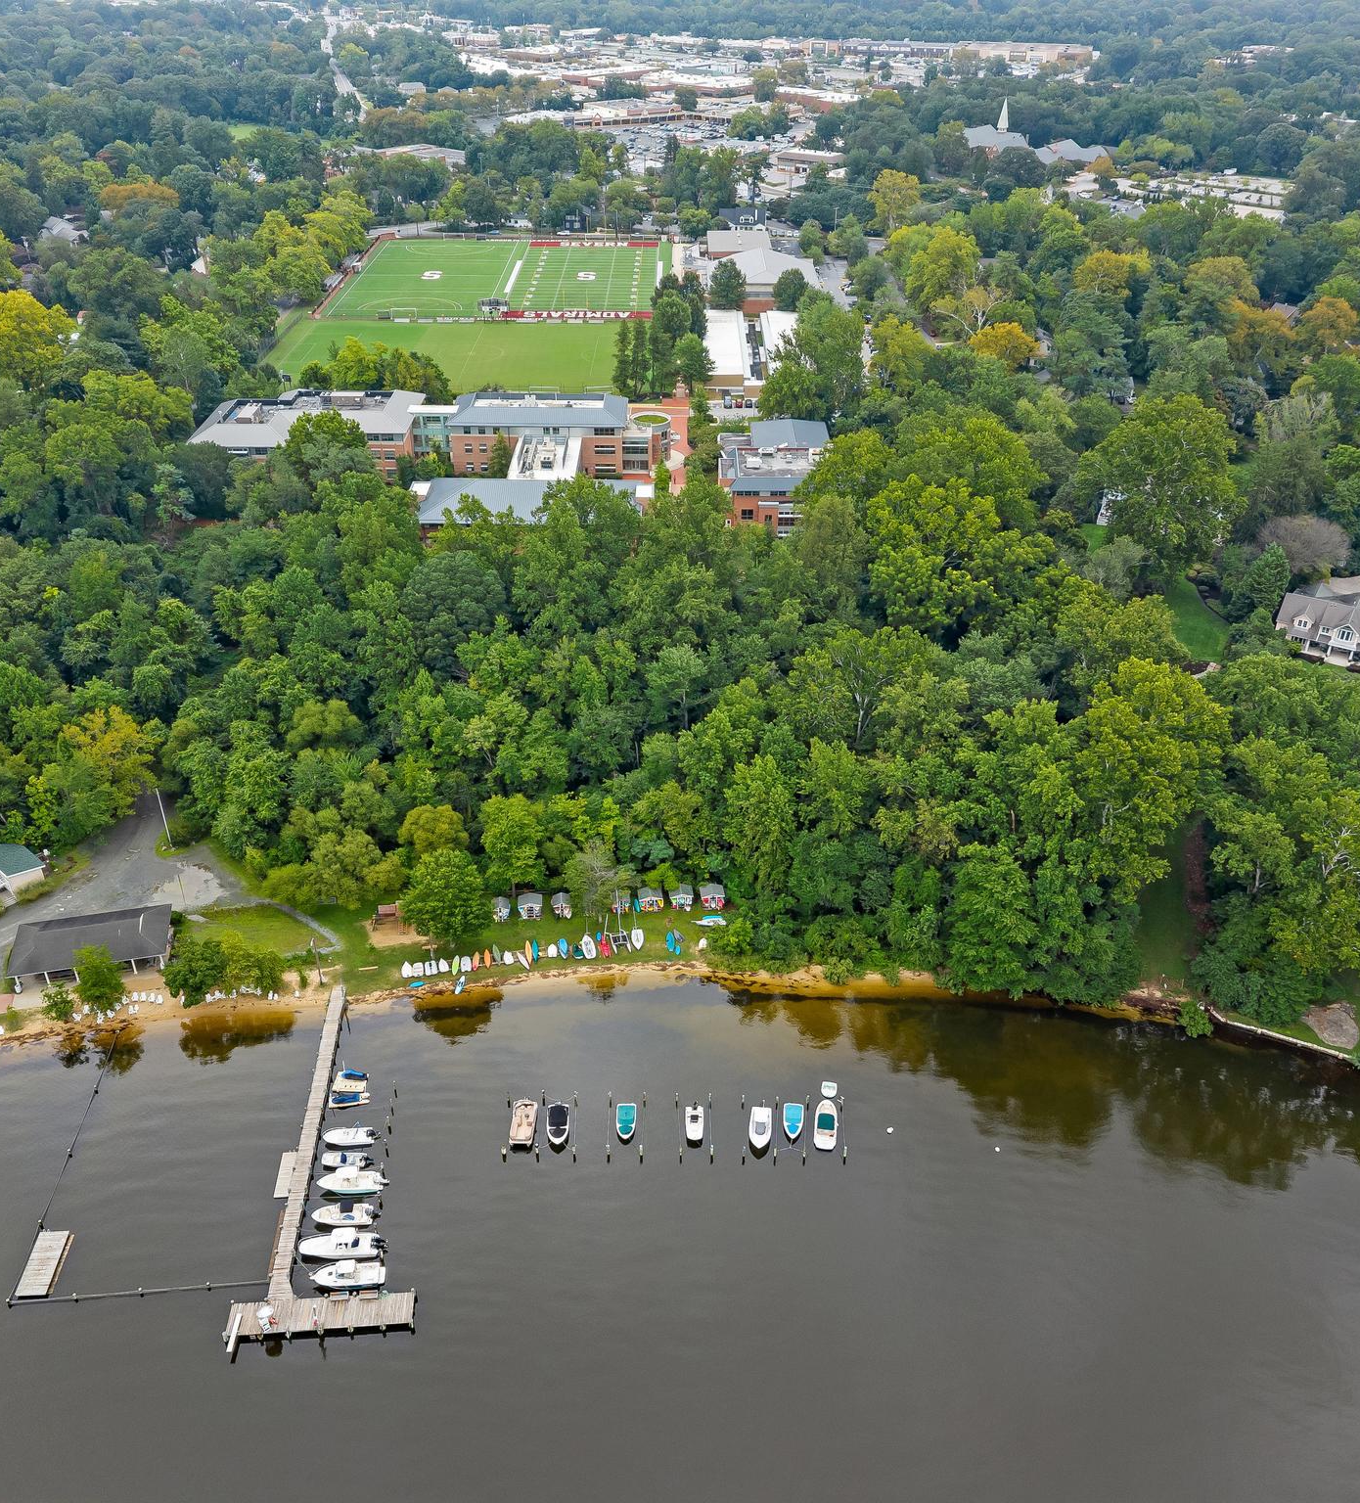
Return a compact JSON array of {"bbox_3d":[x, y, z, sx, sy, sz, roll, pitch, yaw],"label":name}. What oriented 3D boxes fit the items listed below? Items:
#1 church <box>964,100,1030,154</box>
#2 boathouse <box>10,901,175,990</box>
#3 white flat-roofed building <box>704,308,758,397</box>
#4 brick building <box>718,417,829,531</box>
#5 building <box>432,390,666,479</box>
[{"bbox_3d":[150.500,-295.490,657.590,25.000,26.500,23.000,-18,37,-27],"label":"church"},{"bbox_3d":[-76.790,24.760,181.730,19.300,5.200,10.700,-7,33,-12],"label":"boathouse"},{"bbox_3d":[13.400,-113.730,396.250,12.200,6.900,64.500,0,32,0],"label":"white flat-roofed building"},{"bbox_3d":[22.000,-61.490,310.370,25.500,12.800,43.000,0,32,0],"label":"brick building"},{"bbox_3d":[-28.500,-76.140,330.100,51.000,14.600,22.500,0,32,0],"label":"building"}]

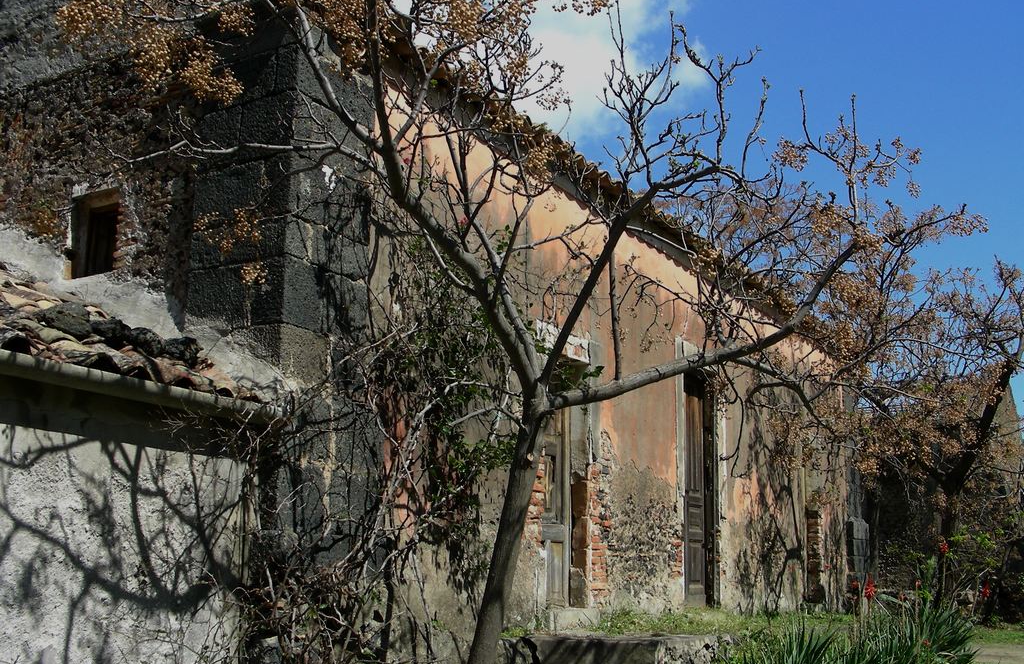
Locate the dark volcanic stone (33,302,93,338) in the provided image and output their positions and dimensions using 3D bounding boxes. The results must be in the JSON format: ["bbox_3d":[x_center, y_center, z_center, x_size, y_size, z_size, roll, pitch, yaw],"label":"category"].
[{"bbox_3d":[-2.495,-0.064,6.240,0.260,0.180,0.320,-7,-15,31],"label":"dark volcanic stone"}]

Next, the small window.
[{"bbox_3d":[-3.034,-0.703,8.357,0.490,0.650,0.160,-7,-15,31],"label":"small window"}]

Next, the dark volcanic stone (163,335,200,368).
[{"bbox_3d":[-2.041,0.126,6.920,0.210,0.170,0.240,-7,-15,31],"label":"dark volcanic stone"}]

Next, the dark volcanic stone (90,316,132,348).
[{"bbox_3d":[-2.329,-0.003,6.520,0.210,0.160,0.250,-7,-15,31],"label":"dark volcanic stone"}]

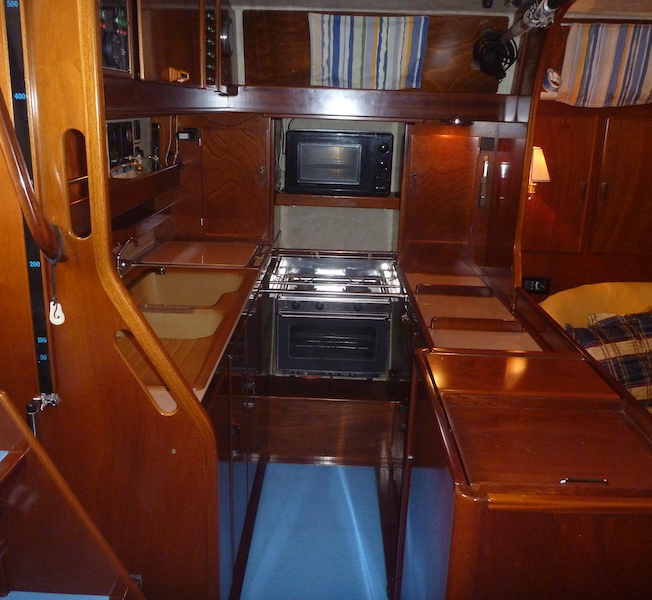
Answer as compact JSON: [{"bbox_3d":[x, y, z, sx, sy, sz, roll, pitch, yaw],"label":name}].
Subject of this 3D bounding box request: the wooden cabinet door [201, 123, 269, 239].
[{"bbox_3d":[-0.411,-0.532,2.972,0.310,0.510,0.040,2,16,0],"label":"wooden cabinet door"}]

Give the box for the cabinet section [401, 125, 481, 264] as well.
[{"bbox_3d":[0.510,-0.486,2.973,0.325,0.600,0.040,2,16,0],"label":"cabinet section"}]

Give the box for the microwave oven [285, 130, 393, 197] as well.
[{"bbox_3d":[0.065,-0.672,3.138,0.485,0.280,0.350,2,16,0],"label":"microwave oven"}]

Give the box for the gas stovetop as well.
[{"bbox_3d":[0.046,-0.110,2.844,0.530,0.100,0.460,2,16,0],"label":"gas stovetop"}]

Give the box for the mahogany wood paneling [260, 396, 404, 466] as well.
[{"bbox_3d":[0.016,0.560,2.770,0.580,0.310,0.040,2,16,0],"label":"mahogany wood paneling"}]

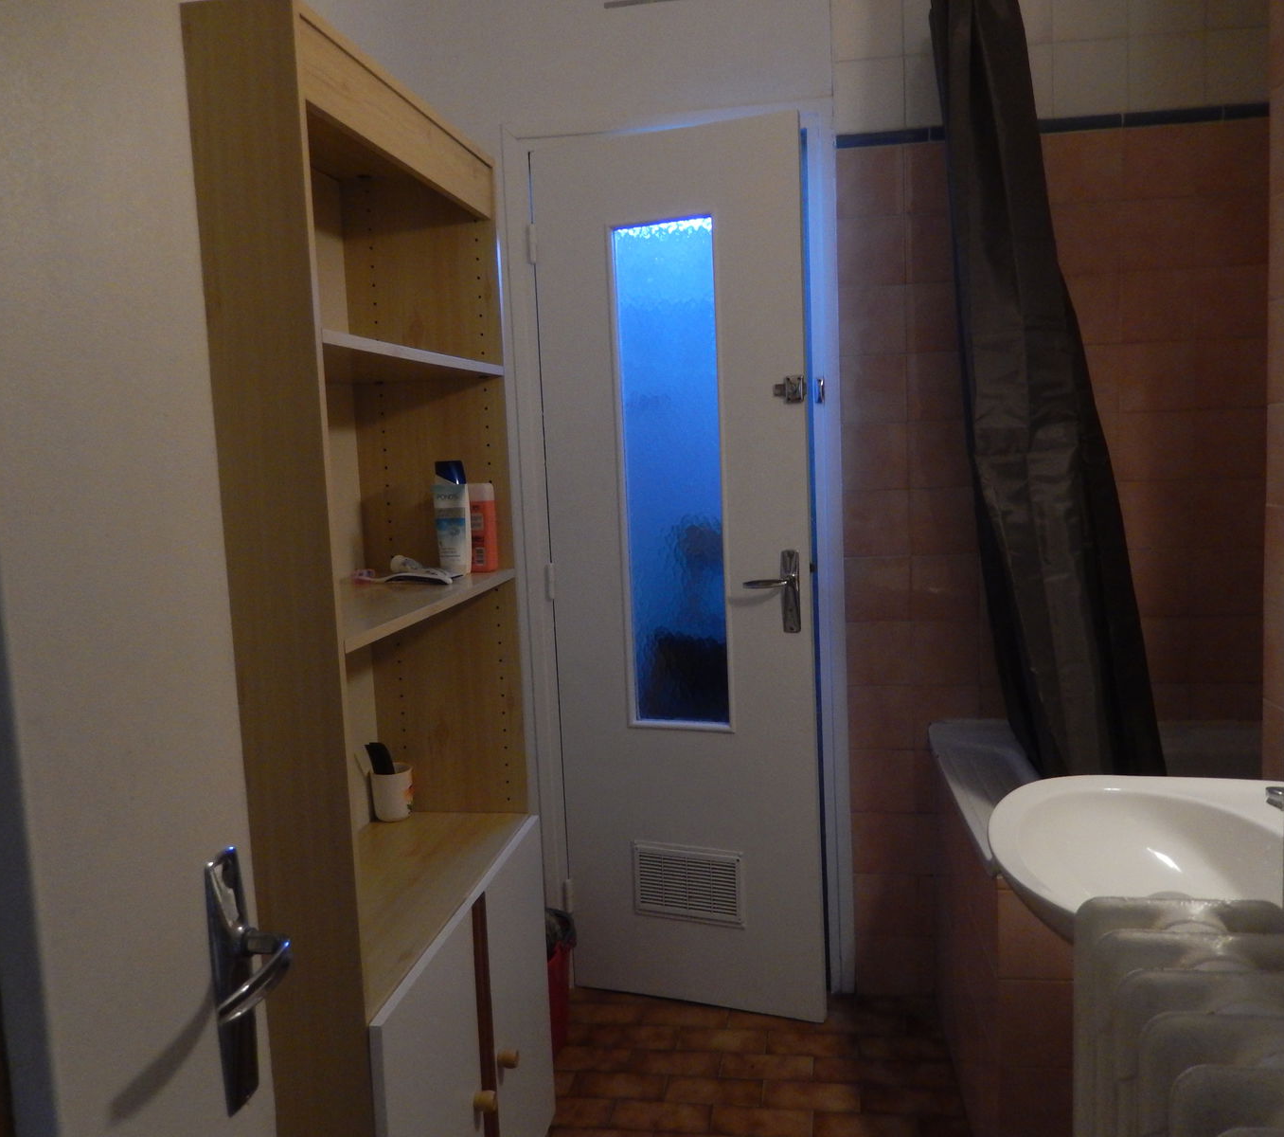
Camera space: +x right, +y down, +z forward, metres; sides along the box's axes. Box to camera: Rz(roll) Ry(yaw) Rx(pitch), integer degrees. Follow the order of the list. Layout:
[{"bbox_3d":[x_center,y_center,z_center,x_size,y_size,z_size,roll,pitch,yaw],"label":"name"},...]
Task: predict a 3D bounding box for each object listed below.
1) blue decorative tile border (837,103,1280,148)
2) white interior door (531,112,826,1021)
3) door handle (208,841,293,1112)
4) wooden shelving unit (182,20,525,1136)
[{"bbox_3d":[0.880,-0.961,2.379,0.900,0.027,0.012,-2,6,9],"label":"blue decorative tile border"},{"bbox_3d":[0.088,0.038,2.529,0.622,2.010,0.042,0,6,20],"label":"white interior door"},{"bbox_3d":[-0.283,0.300,0.749,0.055,0.187,0.110,-1,6,14],"label":"door handle"},{"bbox_3d":[-0.406,0.253,1.637,0.310,1.833,0.746,-1,6,9],"label":"wooden shelving unit"}]

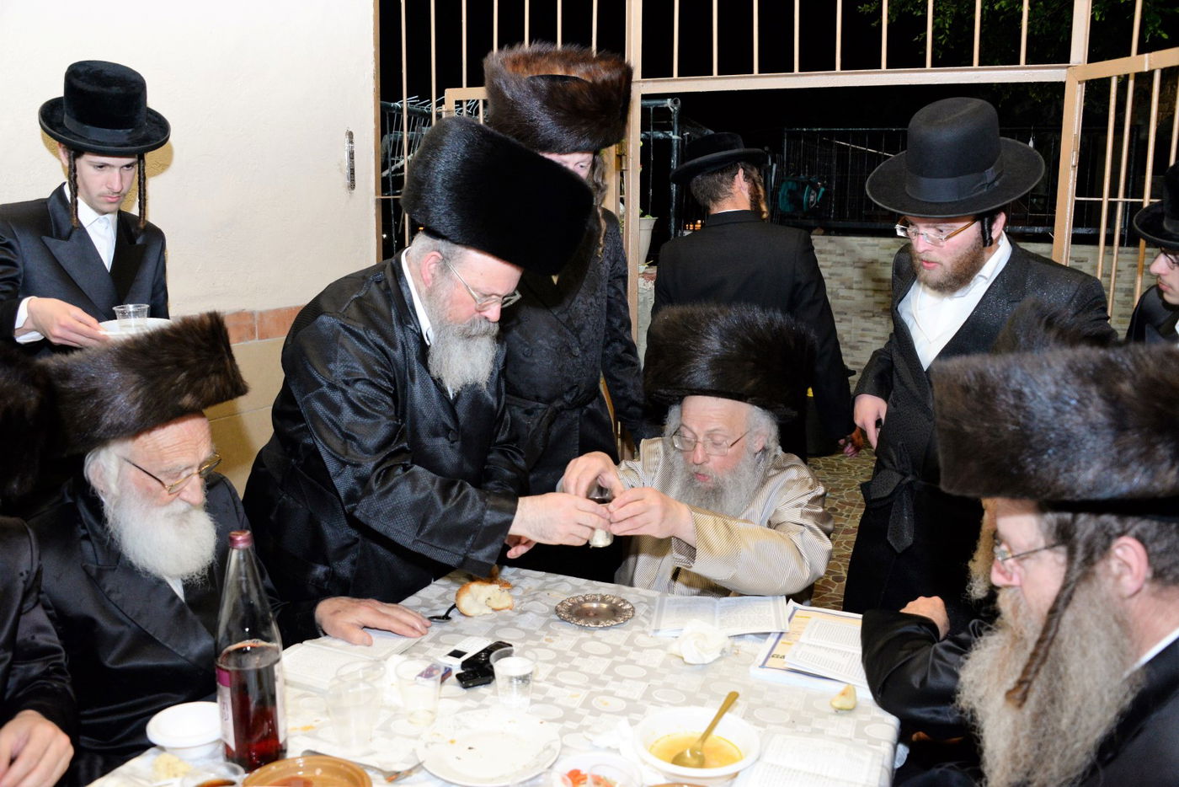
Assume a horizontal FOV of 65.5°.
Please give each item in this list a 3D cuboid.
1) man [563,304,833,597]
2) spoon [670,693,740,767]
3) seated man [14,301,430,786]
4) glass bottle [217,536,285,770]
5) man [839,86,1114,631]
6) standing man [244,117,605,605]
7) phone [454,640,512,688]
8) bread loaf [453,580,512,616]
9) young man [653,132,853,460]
[{"bbox_3d":[0.217,0.457,1.908,0.600,1.280,0.680,4,11,20],"label":"man"},{"bbox_3d":[0.158,0.440,1.189,0.040,0.025,0.178,7,26,32],"label":"spoon"},{"bbox_3d":[-0.604,0.511,1.543,0.720,1.290,0.620,5,11,25],"label":"seated man"},{"bbox_3d":[-0.444,0.325,1.176,0.083,0.305,0.083,-4,11,-21],"label":"glass bottle"},{"bbox_3d":[0.798,0.232,2.000,0.380,1.700,0.520,-7,12,-36],"label":"man"},{"bbox_3d":[-0.338,0.256,1.960,0.770,1.650,0.570,6,11,29],"label":"standing man"},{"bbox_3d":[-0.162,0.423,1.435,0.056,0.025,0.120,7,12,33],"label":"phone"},{"bbox_3d":[-0.197,0.361,1.681,0.108,0.062,0.075,-1,10,-6],"label":"bread loaf"},{"bbox_3d":[0.560,-0.020,3.245,0.620,1.760,0.380,4,11,20],"label":"young man"}]

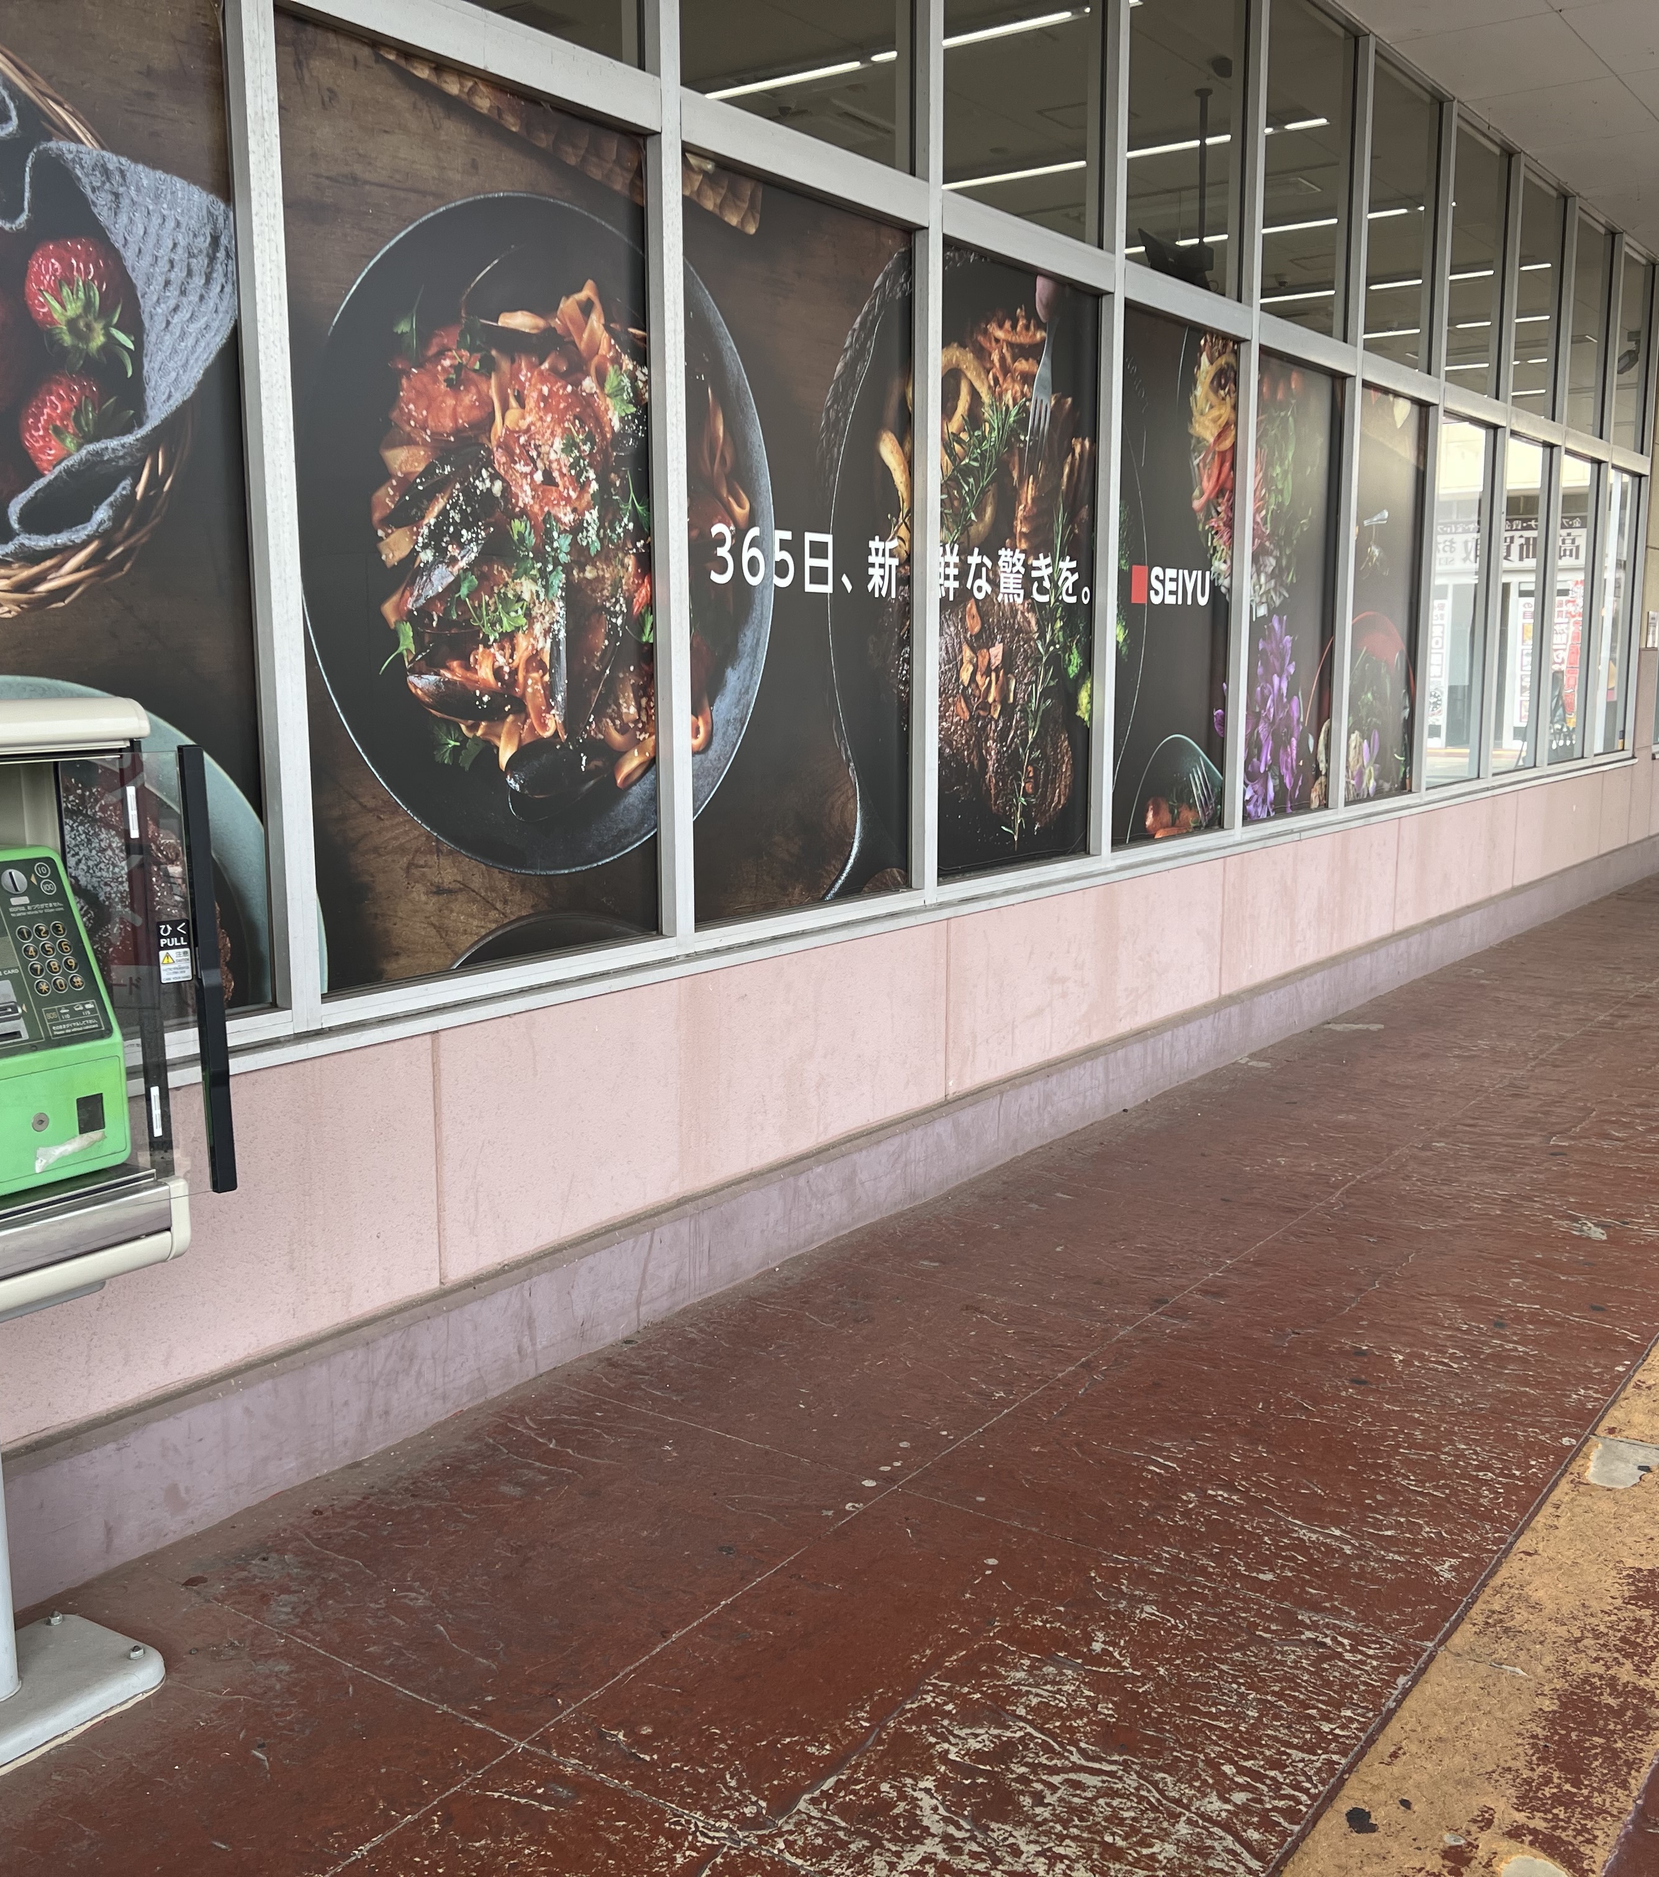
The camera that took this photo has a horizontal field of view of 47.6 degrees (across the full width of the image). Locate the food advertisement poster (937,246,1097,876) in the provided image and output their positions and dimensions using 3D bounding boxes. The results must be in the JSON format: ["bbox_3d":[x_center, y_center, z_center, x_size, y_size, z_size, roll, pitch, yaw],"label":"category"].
[{"bbox_3d":[0.508,-0.966,4.991,0.080,1.570,0.915,6,11,34],"label":"food advertisement poster"}]

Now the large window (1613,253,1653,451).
[{"bbox_3d":[4.405,-3.200,10.330,0.080,1.003,0.915,6,11,34],"label":"large window"}]

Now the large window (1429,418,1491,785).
[{"bbox_3d":[2.795,-1.480,8.345,0.060,1.610,0.930,6,10,34],"label":"large window"}]

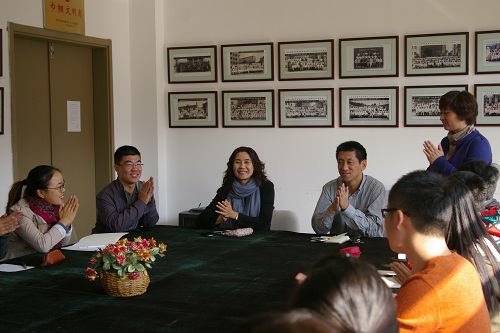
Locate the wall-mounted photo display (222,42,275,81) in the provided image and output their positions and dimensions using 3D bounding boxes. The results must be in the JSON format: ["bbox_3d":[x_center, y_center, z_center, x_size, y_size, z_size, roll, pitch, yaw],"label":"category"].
[{"bbox_3d":[-0.027,-0.998,6.946,0.543,0.359,0.025,1,5,22],"label":"wall-mounted photo display"}]

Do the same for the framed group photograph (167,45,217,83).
[{"bbox_3d":[-0.577,-1.007,7.171,0.543,0.359,0.025,1,5,22],"label":"framed group photograph"}]

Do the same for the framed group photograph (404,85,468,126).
[{"bbox_3d":[1.623,-0.523,6.307,0.543,0.359,0.025,1,5,22],"label":"framed group photograph"}]

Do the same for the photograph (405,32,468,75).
[{"bbox_3d":[1.626,-0.975,6.300,0.541,0.360,0.025,1,5,21],"label":"photograph"}]

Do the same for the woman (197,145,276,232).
[{"bbox_3d":[-0.080,0.489,4.429,0.500,1.200,0.680,0,4,13],"label":"woman"}]

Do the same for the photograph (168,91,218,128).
[{"bbox_3d":[-0.569,-0.562,7.205,0.543,0.359,0.025,1,5,22],"label":"photograph"}]

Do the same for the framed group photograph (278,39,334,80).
[{"bbox_3d":[0.523,-0.990,6.733,0.541,0.360,0.025,1,5,21],"label":"framed group photograph"}]

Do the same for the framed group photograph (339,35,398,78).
[{"bbox_3d":[1.073,-0.983,6.517,0.541,0.360,0.025,1,5,21],"label":"framed group photograph"}]

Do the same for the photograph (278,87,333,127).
[{"bbox_3d":[0.527,-0.547,6.768,0.541,0.360,0.025,1,5,21],"label":"photograph"}]

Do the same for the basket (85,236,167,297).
[{"bbox_3d":[-0.499,0.393,2.875,0.310,0.205,0.250,-2,4,-10],"label":"basket"}]

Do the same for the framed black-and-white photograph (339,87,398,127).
[{"bbox_3d":[1.074,-0.532,6.532,0.543,0.359,0.025,1,5,22],"label":"framed black-and-white photograph"}]

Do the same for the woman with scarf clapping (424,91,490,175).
[{"bbox_3d":[1.262,0.337,4.391,0.430,1.590,0.470,-3,5,-23],"label":"woman with scarf clapping"}]

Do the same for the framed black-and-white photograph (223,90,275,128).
[{"bbox_3d":[-0.016,-0.556,6.982,0.541,0.360,0.025,1,5,21],"label":"framed black-and-white photograph"}]

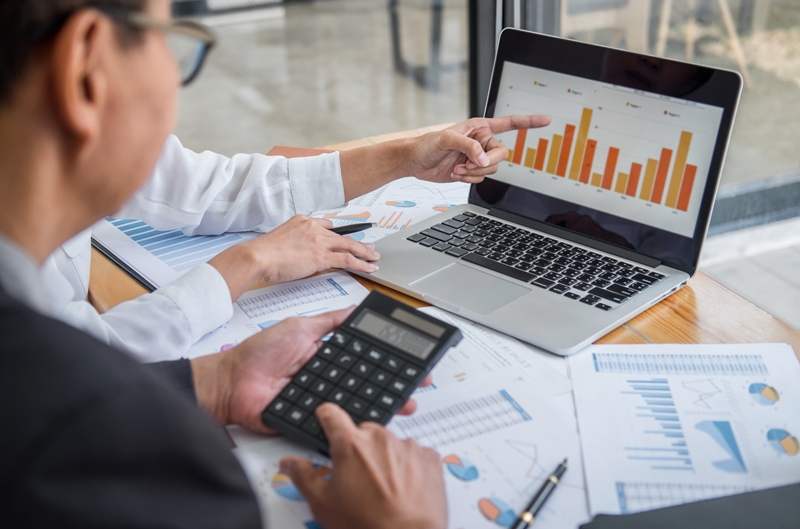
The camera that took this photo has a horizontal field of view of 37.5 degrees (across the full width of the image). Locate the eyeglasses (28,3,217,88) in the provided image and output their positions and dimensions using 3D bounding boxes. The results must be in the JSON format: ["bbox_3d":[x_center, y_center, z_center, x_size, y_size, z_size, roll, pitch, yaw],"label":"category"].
[{"bbox_3d":[-0.203,-0.137,0.689,0.142,0.046,0.137,14,7,31],"label":"eyeglasses"}]

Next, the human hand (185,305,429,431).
[{"bbox_3d":[-0.078,0.094,1.018,0.195,0.062,0.108,1,40,7],"label":"human hand"}]

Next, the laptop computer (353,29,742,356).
[{"bbox_3d":[0.138,-0.093,1.230,0.314,0.215,0.288,21,33,40],"label":"laptop computer"}]

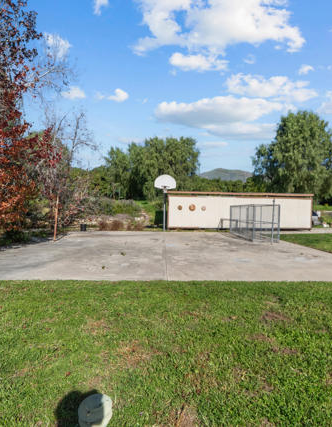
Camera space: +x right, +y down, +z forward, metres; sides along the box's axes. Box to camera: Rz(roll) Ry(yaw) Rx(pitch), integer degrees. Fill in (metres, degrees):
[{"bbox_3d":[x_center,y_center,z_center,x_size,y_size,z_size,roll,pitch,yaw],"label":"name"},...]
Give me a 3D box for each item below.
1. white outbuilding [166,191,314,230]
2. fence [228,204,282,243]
[{"bbox_3d":[5.800,-0.130,21.000,11.800,2.900,3.200,1,1,-6],"label":"white outbuilding"},{"bbox_3d":[4.900,0.460,14.200,1.320,1.770,4.350,1,1,1],"label":"fence"}]

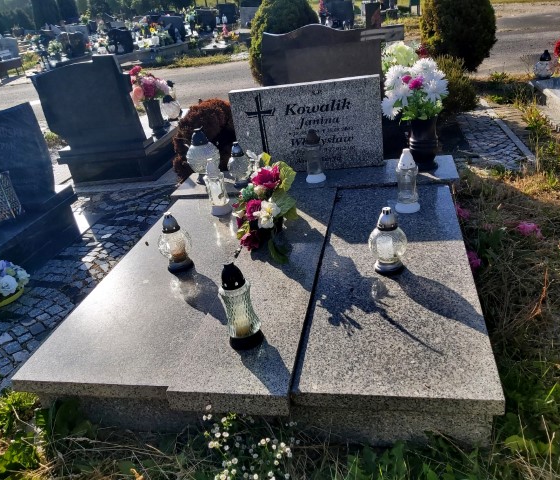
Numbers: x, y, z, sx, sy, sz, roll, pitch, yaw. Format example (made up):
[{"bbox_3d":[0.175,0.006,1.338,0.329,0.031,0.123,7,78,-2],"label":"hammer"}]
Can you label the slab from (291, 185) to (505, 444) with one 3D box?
[{"bbox_3d":[0.467,0.158,1.984,0.576,0.192,1.456,-2,29,14],"label":"slab"}]

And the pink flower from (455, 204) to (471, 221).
[{"bbox_3d":[0.912,-0.139,2.428,0.083,0.073,0.083,-2,29,14],"label":"pink flower"}]

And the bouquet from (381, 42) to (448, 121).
[{"bbox_3d":[0.714,-0.822,2.541,0.330,0.360,0.310,-2,28,14],"label":"bouquet"}]

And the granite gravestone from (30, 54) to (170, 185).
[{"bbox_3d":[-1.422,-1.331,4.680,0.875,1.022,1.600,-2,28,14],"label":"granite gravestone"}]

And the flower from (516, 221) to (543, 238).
[{"bbox_3d":[1.203,-0.048,2.323,0.115,0.075,0.100,-2,28,14],"label":"flower"}]

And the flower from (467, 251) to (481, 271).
[{"bbox_3d":[0.815,0.087,2.040,0.073,0.083,0.073,-2,29,14],"label":"flower"}]

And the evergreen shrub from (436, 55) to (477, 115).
[{"bbox_3d":[1.455,-1.297,4.083,0.406,0.489,0.406,-2,29,14],"label":"evergreen shrub"}]

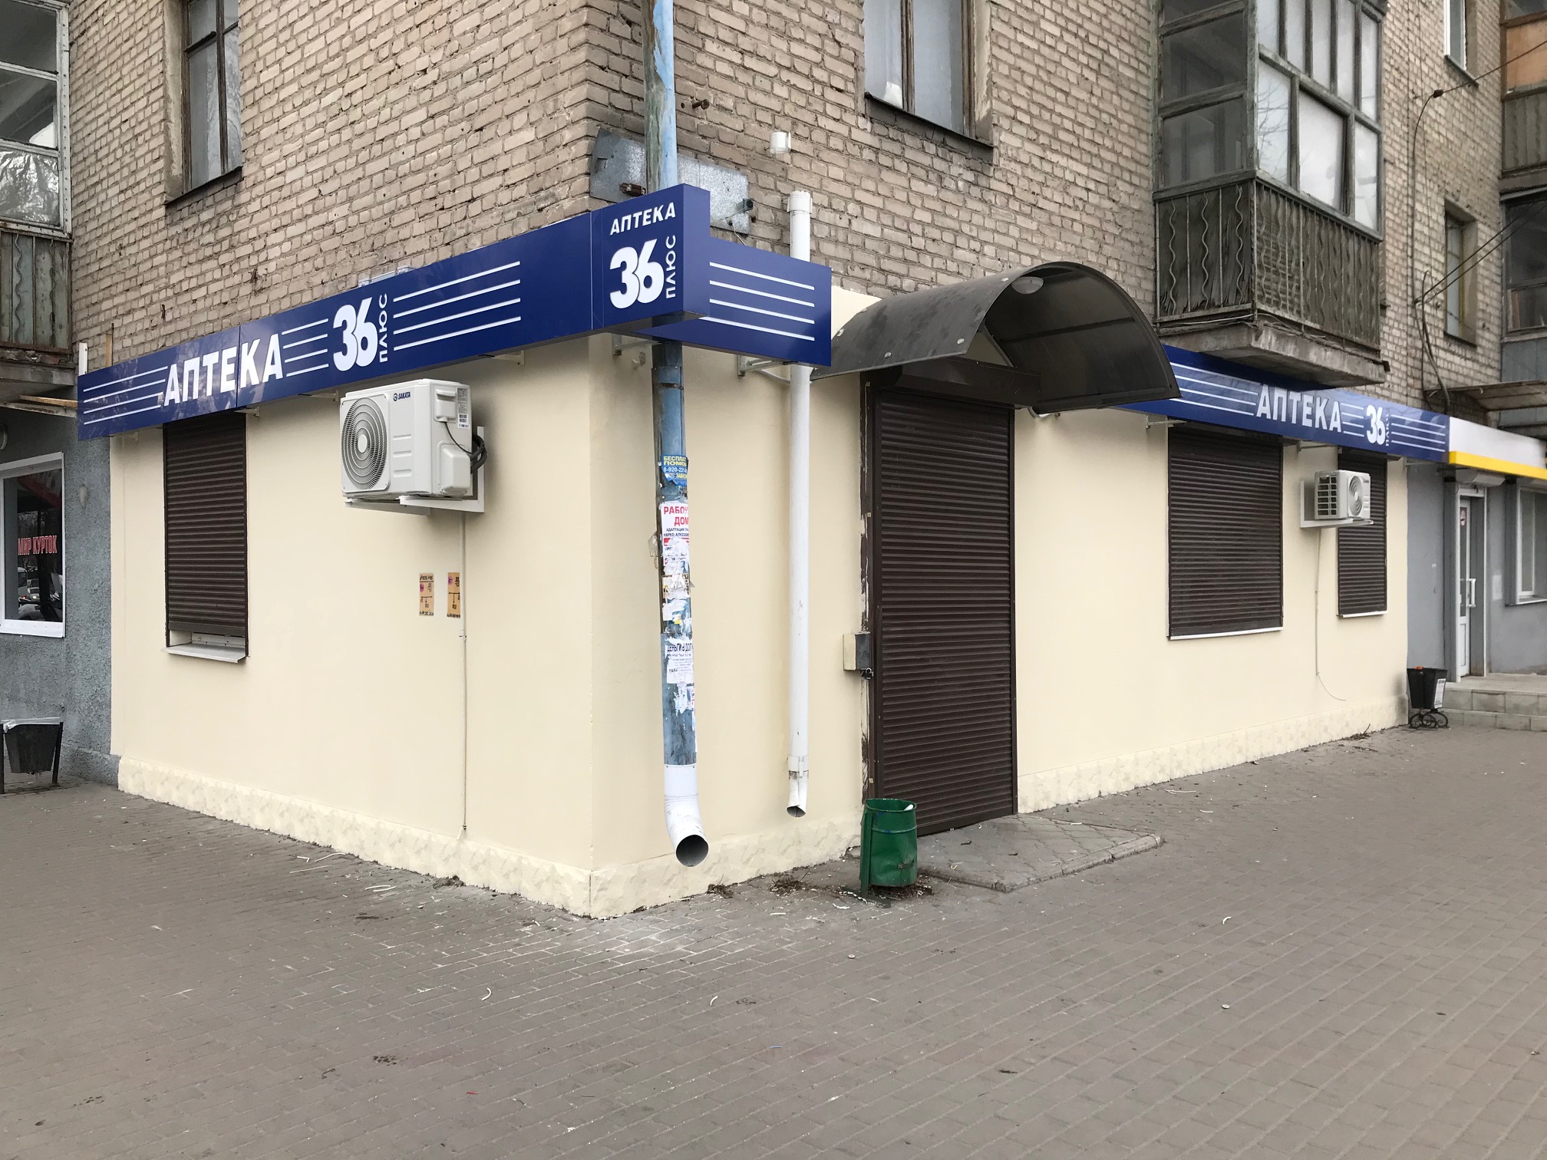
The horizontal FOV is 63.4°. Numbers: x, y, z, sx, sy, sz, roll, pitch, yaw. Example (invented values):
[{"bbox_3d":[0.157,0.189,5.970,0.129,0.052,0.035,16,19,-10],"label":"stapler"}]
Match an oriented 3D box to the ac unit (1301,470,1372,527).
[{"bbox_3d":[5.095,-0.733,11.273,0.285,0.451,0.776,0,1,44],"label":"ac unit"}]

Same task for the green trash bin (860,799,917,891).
[{"bbox_3d":[0.547,1.268,5.928,0.264,0.437,0.264,0,1,0],"label":"green trash bin"}]

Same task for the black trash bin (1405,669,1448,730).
[{"bbox_3d":[6.887,1.246,13.169,0.346,0.641,0.407,0,1,44],"label":"black trash bin"}]

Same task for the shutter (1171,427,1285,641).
[{"bbox_3d":[3.693,-0.378,10.104,0.092,1.602,2.146,0,1,44],"label":"shutter"}]

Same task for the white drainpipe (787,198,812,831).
[{"bbox_3d":[0.135,-0.375,6.252,0.122,3.122,0.112,0,1,0],"label":"white drainpipe"}]

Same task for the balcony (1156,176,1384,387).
[{"bbox_3d":[4.008,-2.226,9.889,0.793,1.169,2.695,0,1,44],"label":"balcony"}]

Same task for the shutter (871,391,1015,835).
[{"bbox_3d":[1.030,0.185,7.323,0.092,2.507,1.424,0,1,44],"label":"shutter"}]

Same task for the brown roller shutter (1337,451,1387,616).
[{"bbox_3d":[5.804,-0.449,12.312,0.092,1.556,1.383,0,1,44],"label":"brown roller shutter"}]

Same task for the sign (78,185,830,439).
[{"bbox_3d":[-2.264,-1.271,7.469,6.650,0.498,1.378,0,1,44],"label":"sign"}]

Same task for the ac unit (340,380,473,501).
[{"bbox_3d":[-1.765,-0.646,6.086,0.812,0.528,0.249,0,1,44],"label":"ac unit"}]

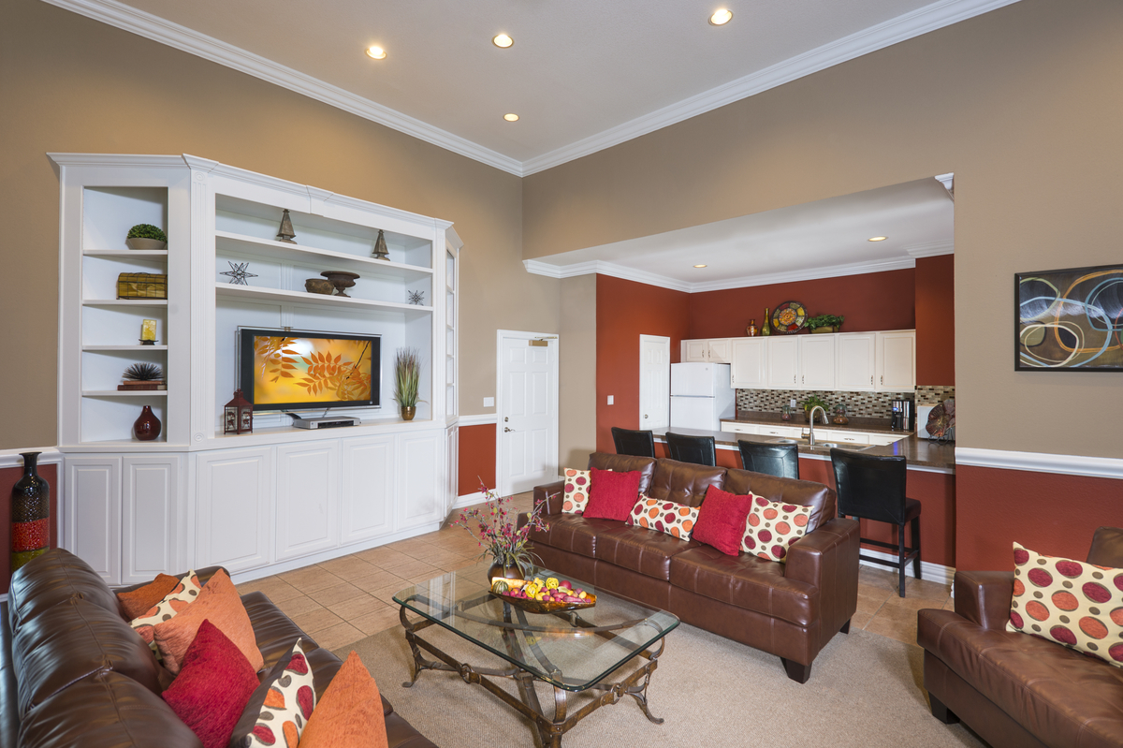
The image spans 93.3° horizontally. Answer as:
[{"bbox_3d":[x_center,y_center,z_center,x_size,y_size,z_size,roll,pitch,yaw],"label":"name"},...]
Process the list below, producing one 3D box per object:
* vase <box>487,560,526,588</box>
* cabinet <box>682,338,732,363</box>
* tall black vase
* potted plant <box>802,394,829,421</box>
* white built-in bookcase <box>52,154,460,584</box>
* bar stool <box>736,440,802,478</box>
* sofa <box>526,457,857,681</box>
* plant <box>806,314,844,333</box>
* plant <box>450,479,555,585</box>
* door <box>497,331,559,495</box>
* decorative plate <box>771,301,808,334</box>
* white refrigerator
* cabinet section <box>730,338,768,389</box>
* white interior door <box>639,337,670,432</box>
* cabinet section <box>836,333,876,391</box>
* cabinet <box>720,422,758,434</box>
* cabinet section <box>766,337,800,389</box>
[{"bbox_3d":[-0.289,1.027,2.783,0.195,0.155,0.195,0,0,0],"label":"vase"},{"bbox_3d":[2.357,-0.348,8.377,0.840,0.385,0.335,0,0,43],"label":"cabinet"},{"bbox_3d":[-3.485,1.040,3.479,0.176,1.055,0.176,0,0,43],"label":"tall black vase"},{"bbox_3d":[3.441,0.464,7.178,0.360,0.390,0.340,0,0,42],"label":"potted plant"},{"bbox_3d":[-2.074,0.020,4.690,0.730,3.060,3.465,0,0,42],"label":"white built-in bookcase"},{"bbox_3d":[1.835,1.059,4.475,0.480,1.000,0.550,0,0,42],"label":"bar stool"},{"bbox_3d":[0.738,1.115,3.689,2.180,0.890,0.920,0,0,44],"label":"sofa"},{"bbox_3d":[3.588,-0.674,7.210,0.460,0.273,0.220,0,0,43],"label":"plant"},{"bbox_3d":[-0.311,0.825,2.783,0.470,0.560,0.500,0,0,0],"label":"plant"},{"bbox_3d":[-0.421,0.507,7.008,0.100,2.105,1.110,0,0,43],"label":"door"},{"bbox_3d":[3.244,-0.783,7.533,0.490,0.490,0.050,0,-14,42],"label":"decorative plate"},{"bbox_3d":[2.185,0.706,8.181,0.725,1.703,0.750,0,0,43],"label":"white refrigerator"},{"bbox_3d":[2.899,-0.158,8.005,0.542,0.764,0.330,0,0,42],"label":"cabinet section"},{"bbox_3d":[1.412,0.487,8.027,0.090,2.120,0.850,0,0,42],"label":"white interior door"},{"bbox_3d":[3.964,-0.156,7.032,0.475,0.764,0.330,0,0,42],"label":"cabinet section"},{"bbox_3d":[2.722,1.121,7.714,0.550,0.860,0.620,0,0,42],"label":"cabinet"},{"bbox_3d":[3.268,-0.157,7.668,0.457,0.764,0.330,0,0,42],"label":"cabinet section"}]

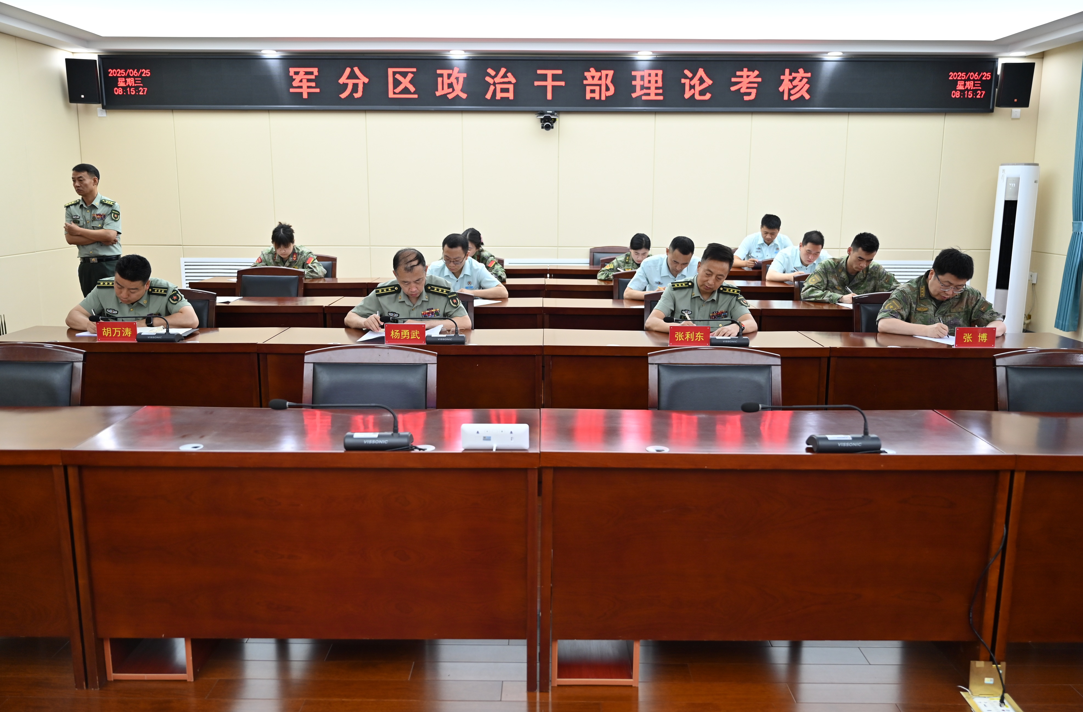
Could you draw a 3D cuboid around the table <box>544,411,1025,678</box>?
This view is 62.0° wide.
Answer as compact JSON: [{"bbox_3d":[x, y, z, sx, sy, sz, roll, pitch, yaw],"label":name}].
[{"bbox_3d":[0.685,0.621,2.979,1.390,0.770,0.540,0,11,0],"label":"table"}]

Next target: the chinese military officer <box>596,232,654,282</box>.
[{"bbox_3d":[0.786,-0.494,7.846,0.600,1.140,0.750,1,11,5],"label":"chinese military officer"}]

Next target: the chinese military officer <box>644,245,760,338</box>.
[{"bbox_3d":[0.868,0.001,5.009,0.630,1.230,0.780,1,11,5],"label":"chinese military officer"}]

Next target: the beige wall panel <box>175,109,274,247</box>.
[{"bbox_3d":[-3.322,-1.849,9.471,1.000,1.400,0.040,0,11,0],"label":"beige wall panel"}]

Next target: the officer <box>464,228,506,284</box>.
[{"bbox_3d":[-0.571,-0.510,7.843,0.580,1.160,0.750,1,11,5],"label":"officer"}]

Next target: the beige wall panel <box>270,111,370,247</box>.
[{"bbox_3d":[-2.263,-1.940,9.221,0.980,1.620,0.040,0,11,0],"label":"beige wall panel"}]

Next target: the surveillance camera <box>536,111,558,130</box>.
[{"bbox_3d":[0.055,-2.372,9.087,0.210,0.200,0.200,0,11,1],"label":"surveillance camera"}]

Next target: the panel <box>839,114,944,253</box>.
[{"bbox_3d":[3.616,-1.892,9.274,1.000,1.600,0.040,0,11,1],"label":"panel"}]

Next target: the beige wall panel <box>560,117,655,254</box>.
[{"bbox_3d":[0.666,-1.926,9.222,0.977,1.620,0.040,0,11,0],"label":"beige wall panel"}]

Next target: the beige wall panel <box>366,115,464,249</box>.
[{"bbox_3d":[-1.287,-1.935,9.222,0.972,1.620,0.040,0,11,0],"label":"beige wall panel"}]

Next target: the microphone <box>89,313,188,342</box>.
[{"bbox_3d":[-2.019,-0.143,4.503,0.430,0.130,0.130,0,11,1],"label":"microphone"}]

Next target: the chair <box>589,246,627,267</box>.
[{"bbox_3d":[0.709,-0.558,8.677,0.500,0.955,0.580,0,11,0],"label":"chair"}]

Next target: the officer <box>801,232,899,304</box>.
[{"bbox_3d":[2.148,-0.253,6.262,0.640,1.240,0.740,0,11,1],"label":"officer"}]

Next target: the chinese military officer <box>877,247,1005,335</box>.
[{"bbox_3d":[2.134,0.013,4.918,0.640,1.220,0.740,0,11,1],"label":"chinese military officer"}]

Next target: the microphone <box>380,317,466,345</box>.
[{"bbox_3d":[-0.578,-0.122,4.446,0.410,0.135,0.110,0,11,0],"label":"microphone"}]

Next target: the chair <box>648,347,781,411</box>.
[{"bbox_3d":[0.655,0.476,3.257,0.520,0.950,0.590,0,11,0],"label":"chair"}]

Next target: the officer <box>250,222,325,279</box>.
[{"bbox_3d":[-2.146,-0.506,7.610,0.660,1.220,0.700,0,11,0],"label":"officer"}]

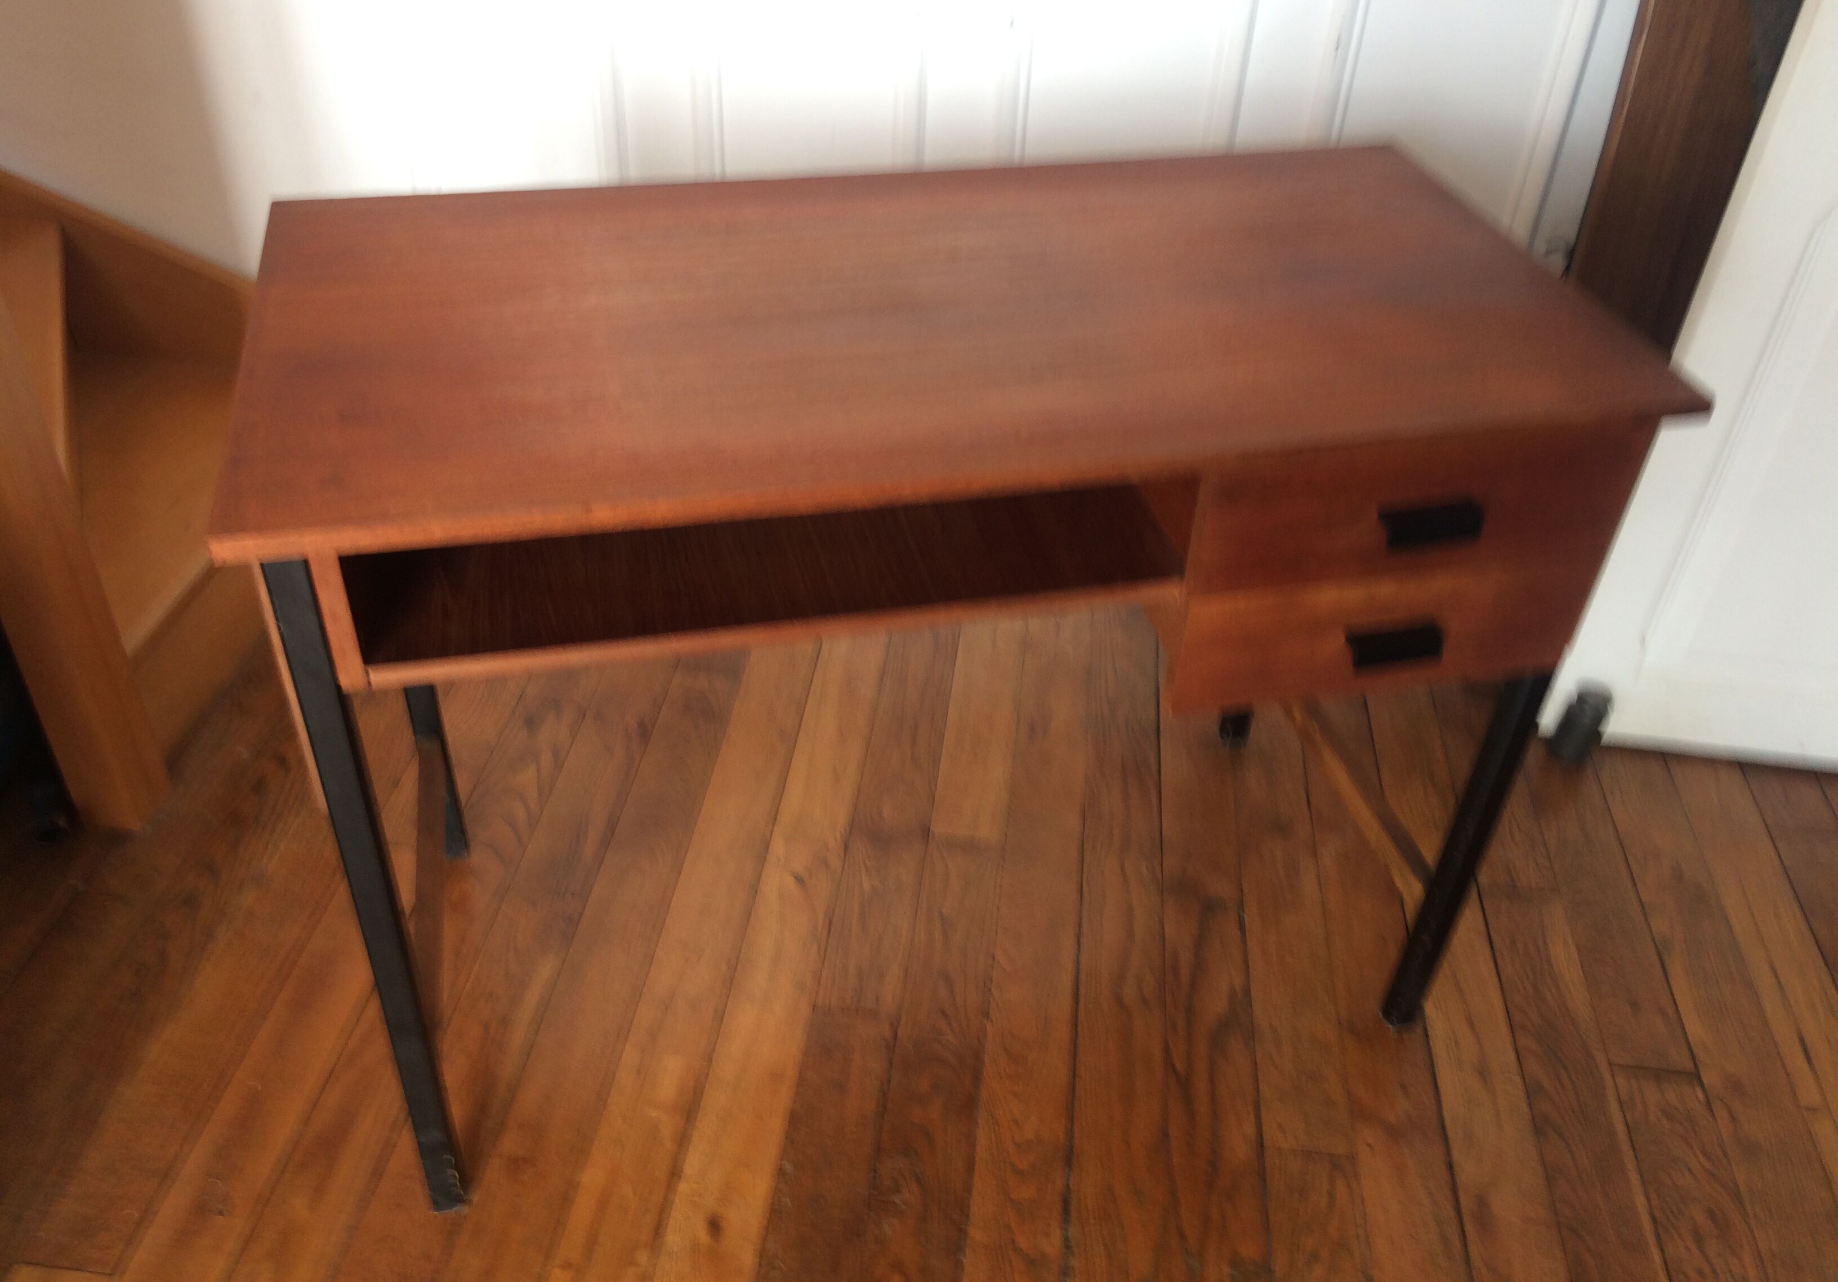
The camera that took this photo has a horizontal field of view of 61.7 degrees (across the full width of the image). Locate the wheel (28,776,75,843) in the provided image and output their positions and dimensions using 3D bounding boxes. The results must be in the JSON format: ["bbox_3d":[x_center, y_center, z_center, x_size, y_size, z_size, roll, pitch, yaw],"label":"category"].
[{"bbox_3d":[-0.963,0.187,1.711,0.038,0.068,0.044,-7,39,-13],"label":"wheel"}]

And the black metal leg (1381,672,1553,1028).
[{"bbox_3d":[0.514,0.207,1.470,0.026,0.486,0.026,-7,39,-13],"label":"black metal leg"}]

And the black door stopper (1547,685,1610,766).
[{"bbox_3d":[0.829,0.109,1.938,0.045,0.085,0.052,7,38,4],"label":"black door stopper"}]

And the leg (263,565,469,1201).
[{"bbox_3d":[-0.411,0.226,1.181,0.026,0.721,0.026,-7,39,-13],"label":"leg"}]

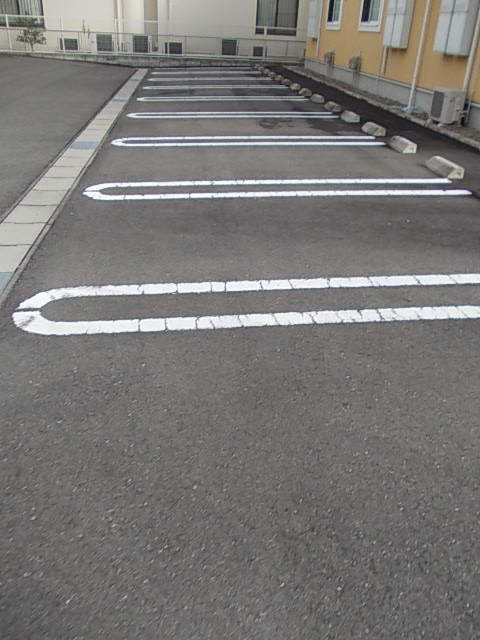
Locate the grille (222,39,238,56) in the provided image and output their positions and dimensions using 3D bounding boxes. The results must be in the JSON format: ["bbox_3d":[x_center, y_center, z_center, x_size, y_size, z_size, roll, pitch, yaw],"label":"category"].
[{"bbox_3d":[-0.425,-11.417,21.691,0.620,0.580,0.100,-5,30,-14],"label":"grille"}]

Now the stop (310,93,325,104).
[{"bbox_3d":[1.729,-4.961,11.598,0.160,0.115,0.670,-2,30,-5],"label":"stop"}]

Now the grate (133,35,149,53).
[{"bbox_3d":[-3.985,-11.075,20.819,0.610,0.620,0.100,-5,30,-14],"label":"grate"}]

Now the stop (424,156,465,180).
[{"bbox_3d":[2.350,-1.780,5.969,0.160,0.115,0.670,-2,30,-5],"label":"stop"}]

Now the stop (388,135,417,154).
[{"bbox_3d":[2.228,-2.422,7.106,0.160,0.115,0.670,-2,30,-5],"label":"stop"}]

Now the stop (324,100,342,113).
[{"bbox_3d":[1.865,-4.303,10.434,0.160,0.115,0.670,-2,30,-5],"label":"stop"}]

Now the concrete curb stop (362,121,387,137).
[{"bbox_3d":[2.116,-3.048,8.214,0.160,0.115,0.670,-2,30,-5],"label":"concrete curb stop"}]

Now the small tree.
[{"bbox_3d":[-7.807,-10.746,19.385,1.050,1.300,1.000,-5,30,-14],"label":"small tree"}]

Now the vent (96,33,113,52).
[{"bbox_3d":[-5.359,-10.959,20.474,0.620,0.630,0.100,-5,30,-14],"label":"vent"}]

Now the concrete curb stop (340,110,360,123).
[{"bbox_3d":[1.967,-3.666,9.307,0.160,0.115,0.670,-2,30,-5],"label":"concrete curb stop"}]

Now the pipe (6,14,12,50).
[{"bbox_3d":[-8.314,-10.370,18.674,0.080,1.140,0.080,-5,30,-14],"label":"pipe"}]

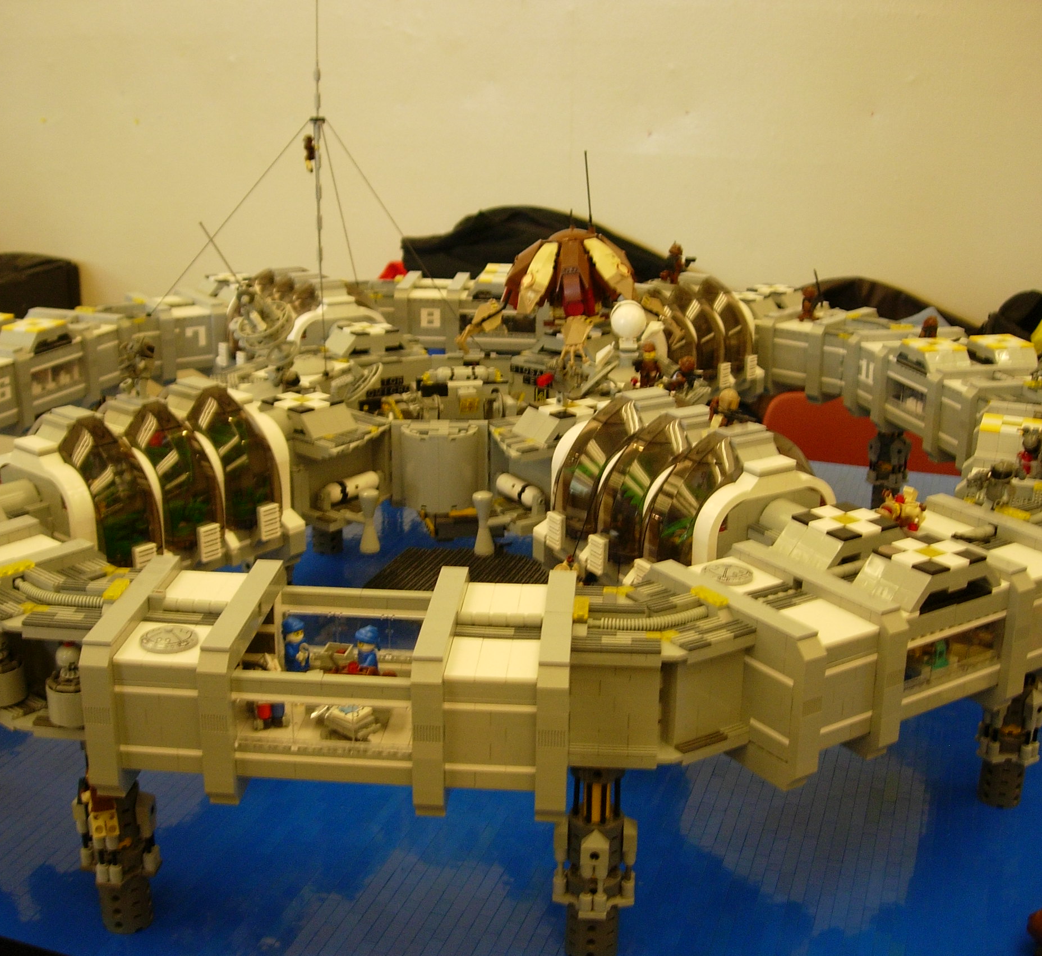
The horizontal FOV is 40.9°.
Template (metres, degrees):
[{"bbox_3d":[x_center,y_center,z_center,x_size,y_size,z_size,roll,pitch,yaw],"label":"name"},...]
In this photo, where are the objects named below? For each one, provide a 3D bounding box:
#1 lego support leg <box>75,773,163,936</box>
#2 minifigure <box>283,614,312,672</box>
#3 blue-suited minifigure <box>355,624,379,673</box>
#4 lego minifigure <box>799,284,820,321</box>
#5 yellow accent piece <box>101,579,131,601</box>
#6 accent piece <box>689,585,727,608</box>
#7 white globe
[{"bbox_3d":[-0.241,0.215,0.836,0.051,0.128,0.051,2,18,4],"label":"lego support leg"},{"bbox_3d":[-0.132,0.103,0.815,0.019,0.043,0.025,15,23,36],"label":"minifigure"},{"bbox_3d":[-0.088,0.107,0.806,0.019,0.043,0.025,-13,23,-36],"label":"blue-suited minifigure"},{"bbox_3d":[0.323,-0.195,1.556,0.022,0.040,0.024,12,21,30],"label":"lego minifigure"},{"bbox_3d":[-0.230,0.064,0.796,0.008,0.004,0.024,2,18,4],"label":"yellow accent piece"},{"bbox_3d":[0.107,0.067,0.799,0.008,0.004,0.024,-11,22,-32],"label":"accent piece"},{"bbox_3d":[0.096,-0.141,1.243,0.033,0.033,0.033,2,19,4],"label":"white globe"}]

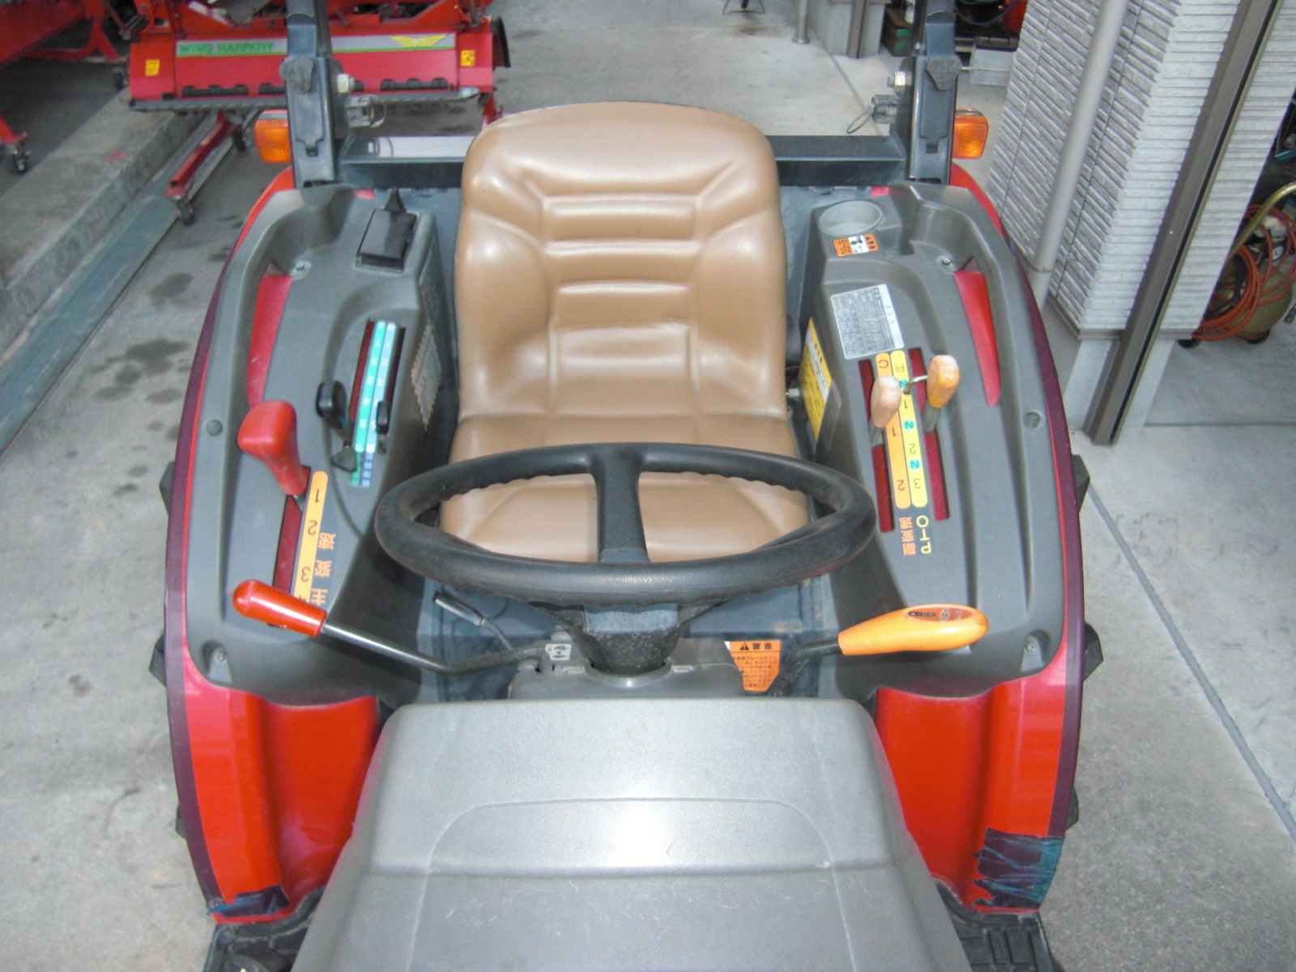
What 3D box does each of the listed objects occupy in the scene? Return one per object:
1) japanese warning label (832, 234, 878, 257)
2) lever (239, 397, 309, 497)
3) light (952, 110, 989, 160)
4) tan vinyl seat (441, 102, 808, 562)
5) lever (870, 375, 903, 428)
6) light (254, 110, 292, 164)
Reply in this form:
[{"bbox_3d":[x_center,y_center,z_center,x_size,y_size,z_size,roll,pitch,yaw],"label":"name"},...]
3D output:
[{"bbox_3d":[0.296,-0.343,1.490,0.056,0.003,0.042,-7,47,13],"label":"japanese warning label"},{"bbox_3d":[-0.422,-0.044,1.177,0.061,0.102,0.056,-1,41,-1],"label":"lever"},{"bbox_3d":[0.503,-0.558,1.662,0.064,0.064,0.060,-1,41,-1],"label":"light"},{"bbox_3d":[-0.032,-0.175,1.347,0.470,0.455,0.490,-1,41,-1],"label":"tan vinyl seat"},{"bbox_3d":[0.281,-0.099,1.232,0.034,0.060,0.034,-1,41,-1],"label":"lever"},{"bbox_3d":[-0.581,-0.545,1.637,0.064,0.064,0.060,-1,41,-1],"label":"light"}]

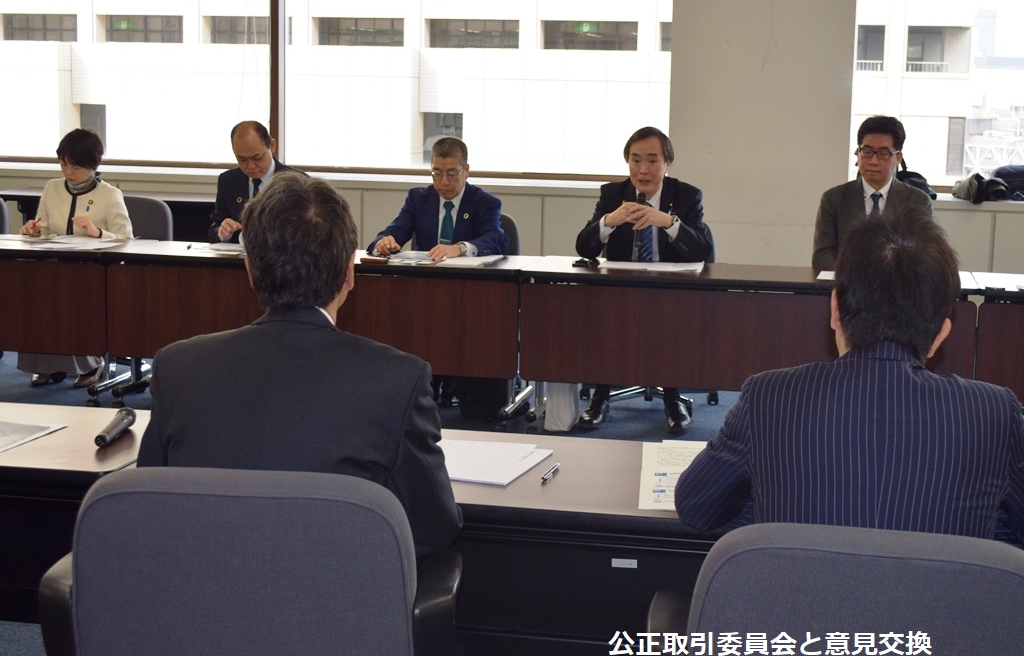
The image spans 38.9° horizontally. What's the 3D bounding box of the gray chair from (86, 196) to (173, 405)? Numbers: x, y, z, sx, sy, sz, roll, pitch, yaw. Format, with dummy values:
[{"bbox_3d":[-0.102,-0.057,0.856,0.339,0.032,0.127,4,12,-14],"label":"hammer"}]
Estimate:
[{"bbox_3d":[-2.033,-0.212,7.238,0.620,0.880,0.630,3,9,12],"label":"gray chair"}]

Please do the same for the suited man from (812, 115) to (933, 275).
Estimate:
[{"bbox_3d":[1.560,-0.244,6.319,0.530,1.340,0.760,3,9,12],"label":"suited man"}]

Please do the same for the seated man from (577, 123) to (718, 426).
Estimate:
[{"bbox_3d":[0.579,-0.250,6.444,0.580,1.280,0.780,3,9,12],"label":"seated man"}]

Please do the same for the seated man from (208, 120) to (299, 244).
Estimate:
[{"bbox_3d":[-1.213,-0.348,6.922,0.560,1.270,0.750,3,9,12],"label":"seated man"}]

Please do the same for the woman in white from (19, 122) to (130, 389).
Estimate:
[{"bbox_3d":[-2.077,-0.360,7.092,0.540,1.215,0.700,3,9,12],"label":"woman in white"}]

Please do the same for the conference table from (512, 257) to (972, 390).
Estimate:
[{"bbox_3d":[0.963,0.113,6.028,1.800,0.700,0.600,3,9,12],"label":"conference table"}]

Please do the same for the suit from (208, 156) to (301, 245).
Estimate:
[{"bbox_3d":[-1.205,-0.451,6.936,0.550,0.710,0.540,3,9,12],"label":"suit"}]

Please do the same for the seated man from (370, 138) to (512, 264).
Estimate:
[{"bbox_3d":[-0.317,-0.261,6.631,0.630,1.215,0.800,3,9,12],"label":"seated man"}]

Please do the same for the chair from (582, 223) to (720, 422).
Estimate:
[{"bbox_3d":[0.636,-0.078,6.653,0.620,0.880,0.630,3,9,12],"label":"chair"}]

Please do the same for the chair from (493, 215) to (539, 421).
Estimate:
[{"bbox_3d":[-0.282,-0.124,6.851,0.620,0.880,0.630,3,9,12],"label":"chair"}]

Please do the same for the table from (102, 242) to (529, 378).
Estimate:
[{"bbox_3d":[-0.804,0.025,6.409,1.800,0.700,0.600,3,9,12],"label":"table"}]

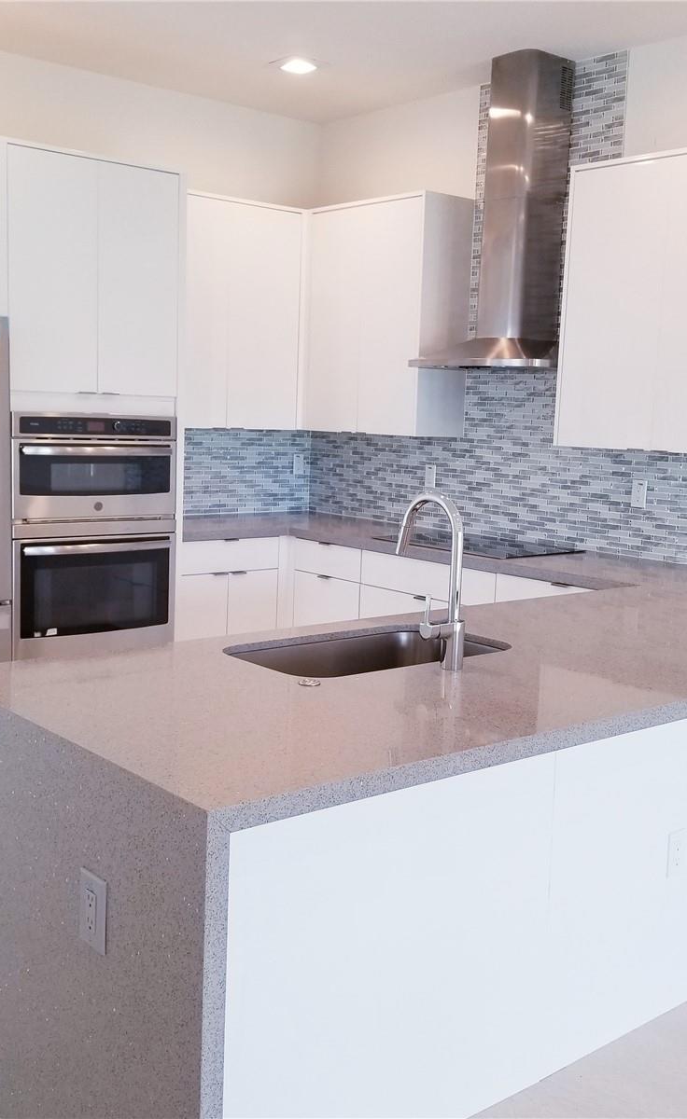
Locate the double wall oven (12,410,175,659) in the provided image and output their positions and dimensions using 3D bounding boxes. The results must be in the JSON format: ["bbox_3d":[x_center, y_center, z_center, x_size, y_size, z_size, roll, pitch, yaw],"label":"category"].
[{"bbox_3d":[-1.220,-0.105,4.977,0.757,1.090,0.625,-4,10,-40],"label":"double wall oven"}]

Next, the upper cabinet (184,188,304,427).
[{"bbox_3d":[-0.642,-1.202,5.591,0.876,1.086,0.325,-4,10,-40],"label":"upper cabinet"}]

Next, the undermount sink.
[{"bbox_3d":[0.062,0.329,2.687,0.725,0.230,0.430,-4,10,-40],"label":"undermount sink"}]

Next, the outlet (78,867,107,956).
[{"bbox_3d":[-0.404,0.565,1.798,0.010,0.120,0.081,-4,10,-40],"label":"outlet"}]

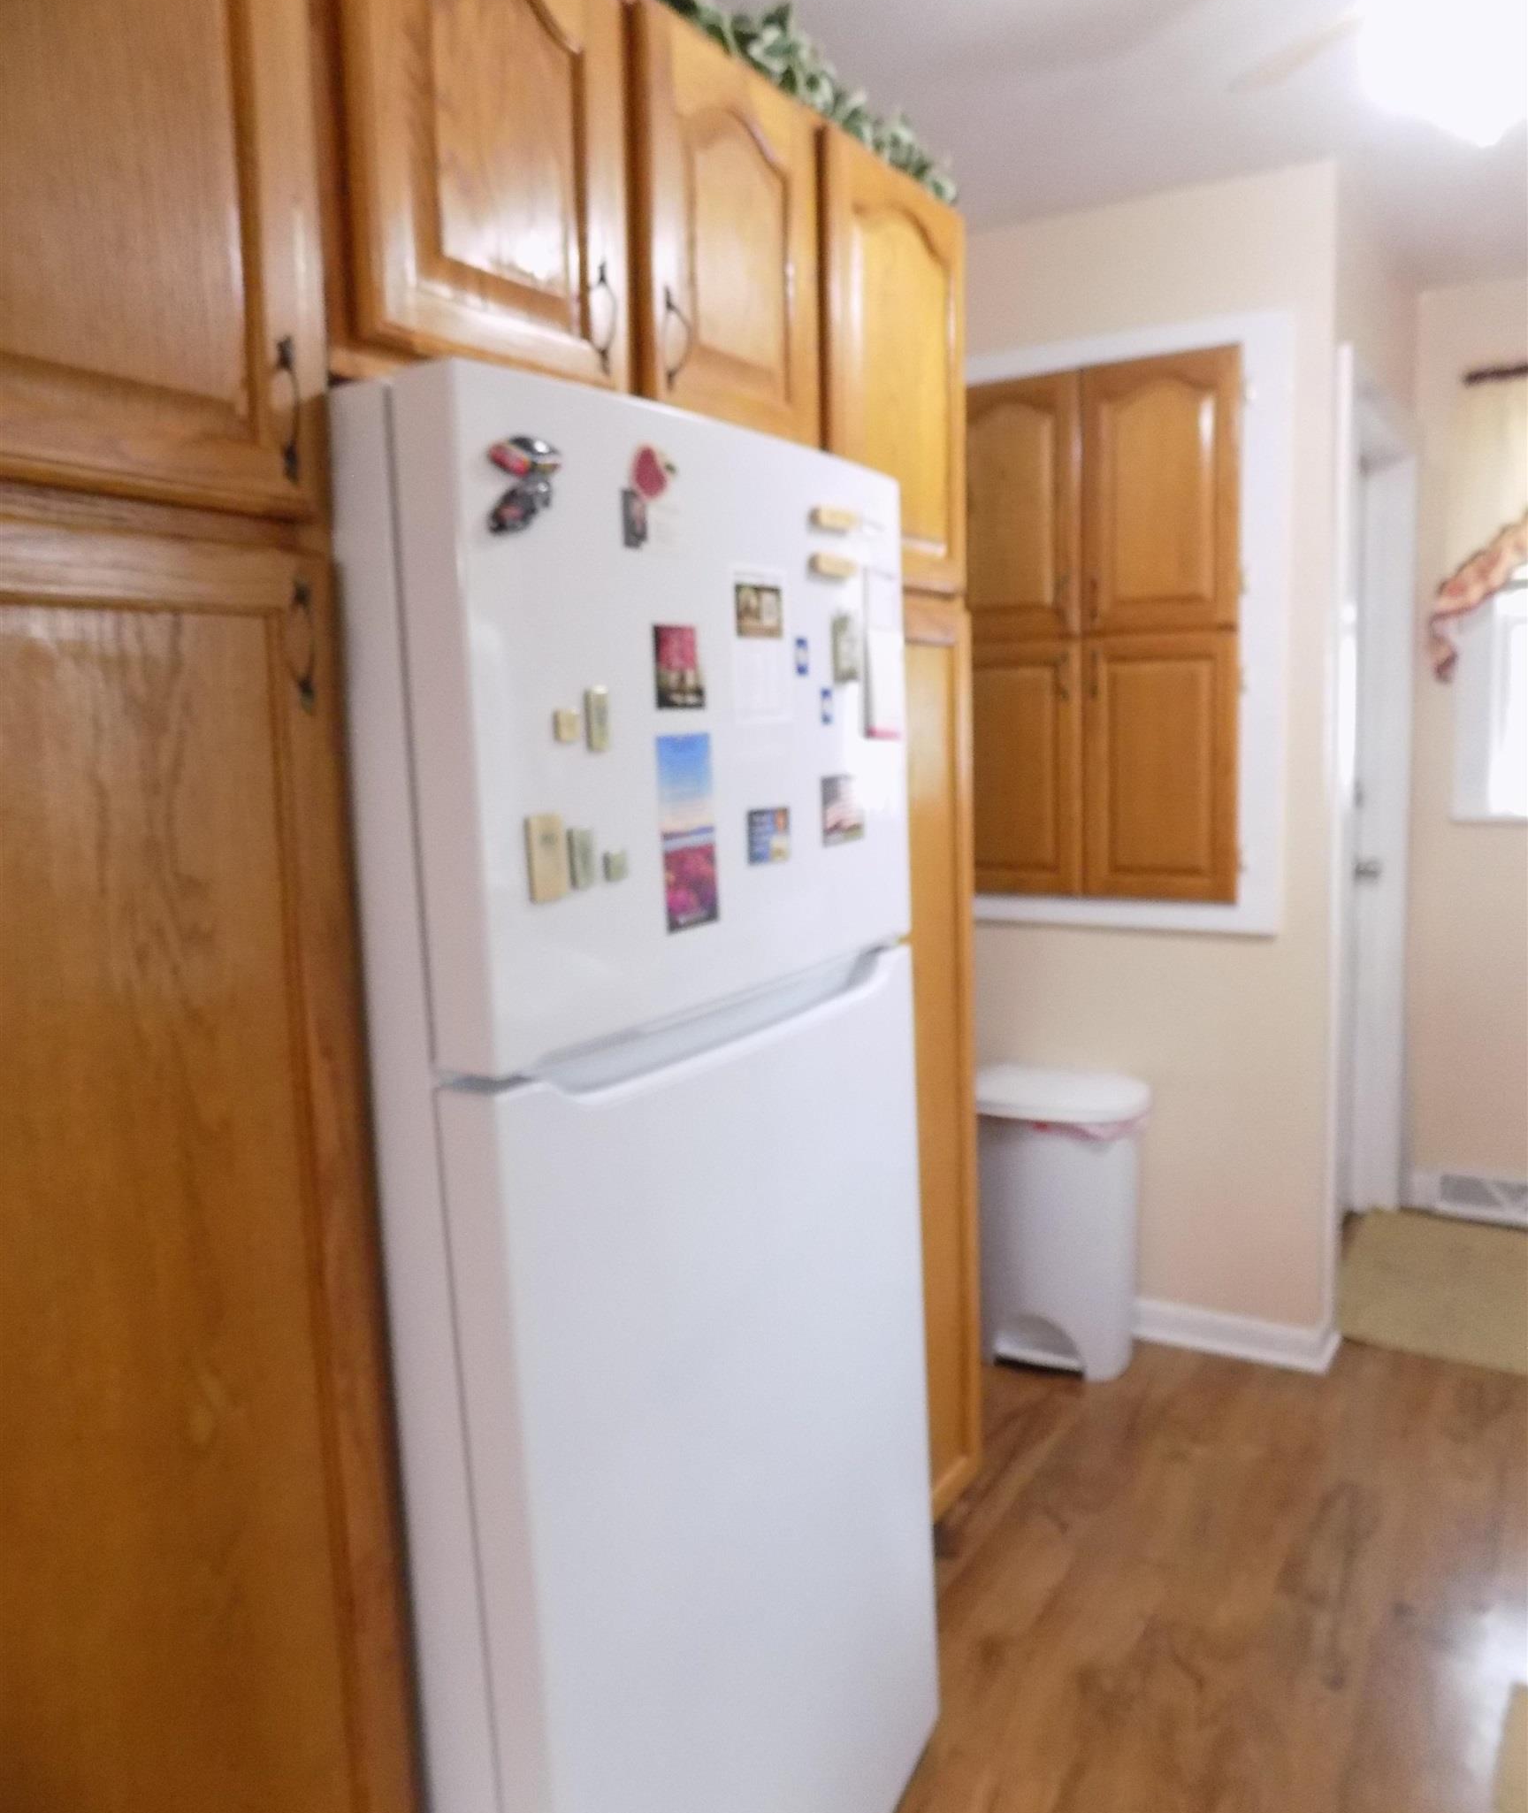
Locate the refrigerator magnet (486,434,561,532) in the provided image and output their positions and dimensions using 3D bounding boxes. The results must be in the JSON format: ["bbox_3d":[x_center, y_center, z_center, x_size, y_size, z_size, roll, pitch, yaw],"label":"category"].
[{"bbox_3d":[-0.187,-0.332,1.069,0.016,0.075,0.069,4,11,41],"label":"refrigerator magnet"}]

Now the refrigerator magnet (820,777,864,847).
[{"bbox_3d":[0.091,-0.108,1.498,0.006,0.076,0.097,2,9,28],"label":"refrigerator magnet"}]

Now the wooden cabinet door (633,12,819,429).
[{"bbox_3d":[-0.035,-0.780,1.608,0.020,0.420,0.360,3,10,32],"label":"wooden cabinet door"}]

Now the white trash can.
[{"bbox_3d":[0.643,0.684,2.987,0.390,0.610,0.275,3,10,32],"label":"white trash can"}]

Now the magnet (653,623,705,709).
[{"bbox_3d":[-0.075,-0.217,1.228,0.006,0.075,0.063,3,10,36],"label":"magnet"}]

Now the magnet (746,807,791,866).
[{"bbox_3d":[0.008,-0.070,1.361,0.006,0.056,0.076,3,10,33],"label":"magnet"}]

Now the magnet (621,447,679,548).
[{"bbox_3d":[-0.098,-0.356,1.183,0.009,0.088,0.072,4,10,37],"label":"magnet"}]

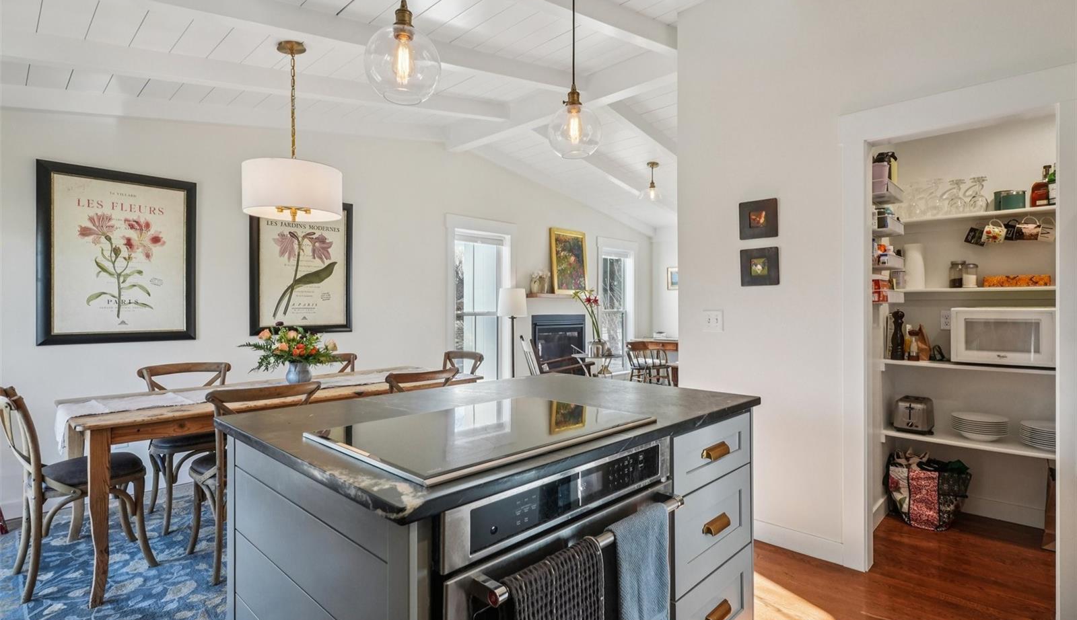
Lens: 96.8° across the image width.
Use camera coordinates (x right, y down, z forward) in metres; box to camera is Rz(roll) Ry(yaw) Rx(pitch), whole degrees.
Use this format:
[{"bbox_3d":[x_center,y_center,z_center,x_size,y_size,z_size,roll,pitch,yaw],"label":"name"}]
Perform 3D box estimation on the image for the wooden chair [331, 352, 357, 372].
[{"bbox_3d":[-1.496,0.810,3.601,0.530,0.920,0.500,0,0,44],"label":"wooden chair"}]

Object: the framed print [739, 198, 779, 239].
[{"bbox_3d":[1.222,-0.507,2.656,0.202,0.211,0.020,0,0,41],"label":"framed print"}]

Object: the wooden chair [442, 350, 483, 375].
[{"bbox_3d":[-0.760,0.790,3.590,0.500,0.900,0.470,0,0,-43],"label":"wooden chair"}]

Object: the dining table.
[{"bbox_3d":[-1.427,0.855,2.937,2.120,0.770,0.780,0,0,-43],"label":"dining table"}]

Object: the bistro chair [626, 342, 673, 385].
[{"bbox_3d":[1.540,0.865,6.600,0.480,0.760,0.470,0,0,-43],"label":"bistro chair"}]

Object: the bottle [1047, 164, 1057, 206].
[{"bbox_3d":[2.745,-0.660,2.530,0.076,0.245,0.076,0,0,-43],"label":"bottle"}]

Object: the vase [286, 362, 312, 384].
[{"bbox_3d":[-1.532,0.403,3.059,0.148,0.160,0.148,0,0,44],"label":"vase"}]

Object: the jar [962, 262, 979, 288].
[{"bbox_3d":[2.466,-0.195,2.730,0.067,0.145,0.067,0,0,41],"label":"jar"}]

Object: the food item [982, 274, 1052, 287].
[{"bbox_3d":[2.638,-0.158,2.648,0.262,0.069,0.140,0,0,44],"label":"food item"}]

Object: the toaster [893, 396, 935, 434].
[{"bbox_3d":[2.337,0.637,2.979,0.178,0.200,0.280,0,0,44],"label":"toaster"}]

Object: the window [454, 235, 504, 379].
[{"bbox_3d":[-0.615,0.035,5.250,0.700,1.690,0.100,0,0,-44],"label":"window"}]

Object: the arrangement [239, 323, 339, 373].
[{"bbox_3d":[-1.585,0.235,3.040,0.560,0.320,0.460,0,0,-43],"label":"arrangement"}]

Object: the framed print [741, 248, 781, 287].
[{"bbox_3d":[1.185,-0.230,2.556,0.197,0.200,0.020,0,0,41],"label":"framed print"}]

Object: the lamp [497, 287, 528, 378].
[{"bbox_3d":[-0.274,0.501,5.100,0.325,1.467,0.325,0,0,0],"label":"lamp"}]

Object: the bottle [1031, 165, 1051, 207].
[{"bbox_3d":[2.691,-0.649,2.530,0.115,0.242,0.070,0,0,44],"label":"bottle"}]

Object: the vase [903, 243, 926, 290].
[{"bbox_3d":[2.345,-0.270,2.980,0.112,0.290,0.112,0,0,-43],"label":"vase"}]

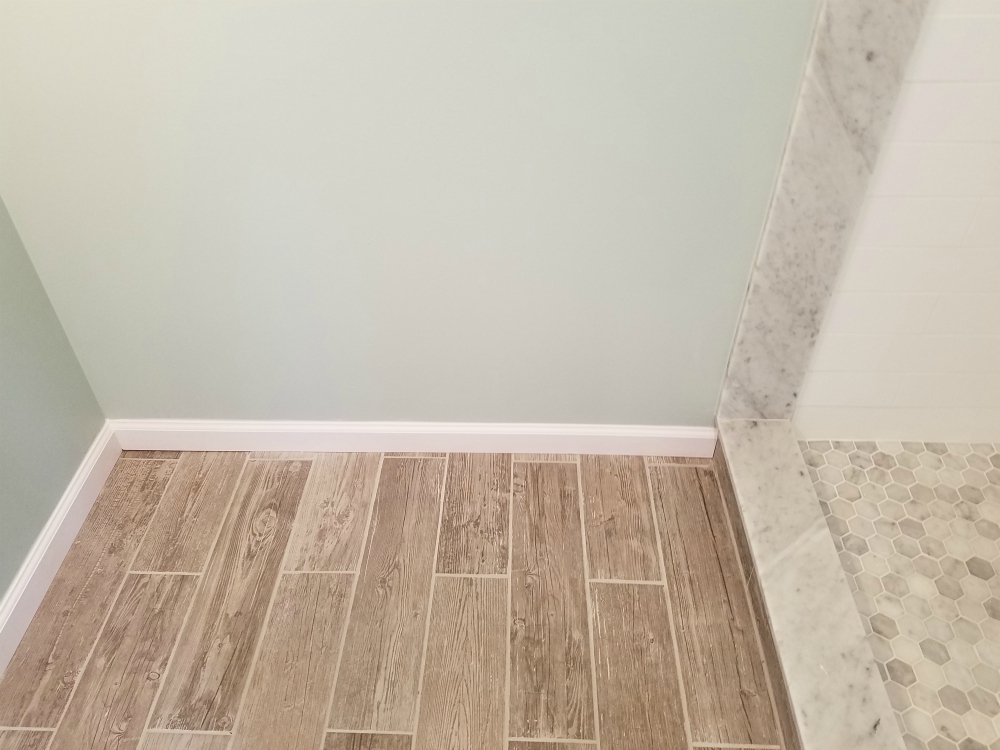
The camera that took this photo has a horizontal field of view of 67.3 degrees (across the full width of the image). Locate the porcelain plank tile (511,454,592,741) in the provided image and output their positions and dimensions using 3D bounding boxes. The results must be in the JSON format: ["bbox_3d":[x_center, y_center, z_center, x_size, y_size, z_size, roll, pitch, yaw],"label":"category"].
[{"bbox_3d":[0.097,0.408,1.486,0.146,0.009,0.613,1,41,1],"label":"porcelain plank tile"}]

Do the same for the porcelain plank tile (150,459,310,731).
[{"bbox_3d":[-0.511,0.401,1.498,0.146,0.009,0.613,1,41,1],"label":"porcelain plank tile"}]

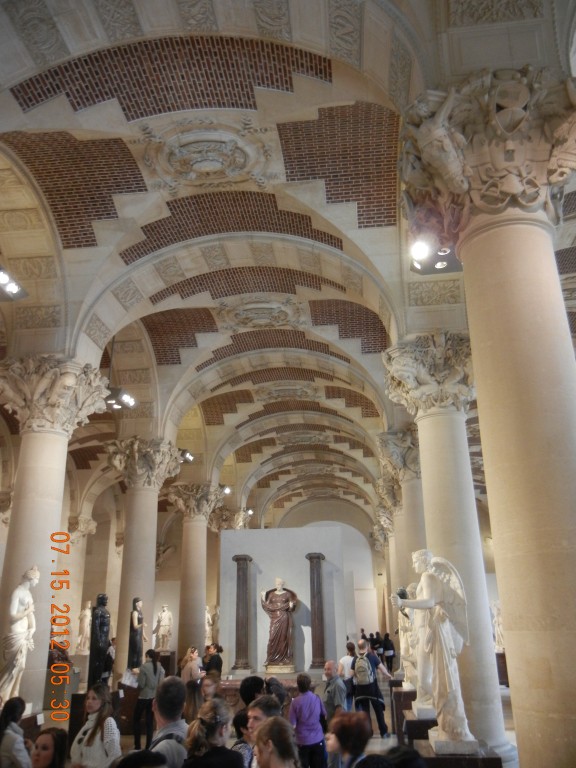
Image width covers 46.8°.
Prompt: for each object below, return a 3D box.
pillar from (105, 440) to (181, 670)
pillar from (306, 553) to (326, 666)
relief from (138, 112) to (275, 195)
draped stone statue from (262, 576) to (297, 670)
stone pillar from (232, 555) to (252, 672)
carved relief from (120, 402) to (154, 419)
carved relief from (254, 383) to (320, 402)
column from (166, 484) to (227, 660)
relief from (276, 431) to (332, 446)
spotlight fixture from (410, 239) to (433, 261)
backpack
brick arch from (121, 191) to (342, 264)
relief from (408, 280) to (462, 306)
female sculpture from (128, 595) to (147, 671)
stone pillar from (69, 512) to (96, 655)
[{"bbox_3d":[-3.711,4.623,16.593,1.600,6.750,1.600,-3,-20,6],"label":"pillar"},{"bbox_3d":[0.696,5.369,15.853,0.467,2.616,0.467,-3,-20,6],"label":"pillar"},{"bbox_3d":[-1.251,-3.393,10.159,1.900,0.320,1.650,-3,-20,6],"label":"relief"},{"bbox_3d":[-0.209,5.630,15.811,0.870,2.036,0.564,-3,-20,6],"label":"draped stone statue"},{"bbox_3d":[-1.082,5.418,15.845,0.480,2.620,0.460,-3,-20,6],"label":"stone pillar"},{"bbox_3d":[-3.866,0.682,17.146,0.846,0.412,0.087,-3,0,6],"label":"carved relief"},{"bbox_3d":[-0.002,0.299,20.659,1.900,0.320,1.650,-3,-20,6],"label":"carved relief"},{"bbox_3d":[-3.072,6.520,21.637,1.628,6.575,1.628,-3,-20,6],"label":"column"},{"bbox_3d":[0.622,2.030,25.741,2.007,0.260,1.736,-3,-20,6],"label":"relief"},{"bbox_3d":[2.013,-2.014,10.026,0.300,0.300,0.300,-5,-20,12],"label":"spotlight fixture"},{"bbox_3d":[1.525,5.681,13.262,0.360,0.550,0.270,-3,-20,6],"label":"backpack"},{"bbox_3d":[-1.054,-2.739,11.575,3.993,0.716,1.194,-3,-20,6],"label":"brick arch"},{"bbox_3d":[2.484,-1.531,11.253,0.857,0.401,0.087,-3,0,6],"label":"relief"},{"bbox_3d":[-3.332,5.523,14.702,0.420,1.540,0.400,-3,-20,6],"label":"female sculpture"},{"bbox_3d":[-8.772,8.735,27.600,1.000,6.500,1.000,-3,-20,6],"label":"stone pillar"}]

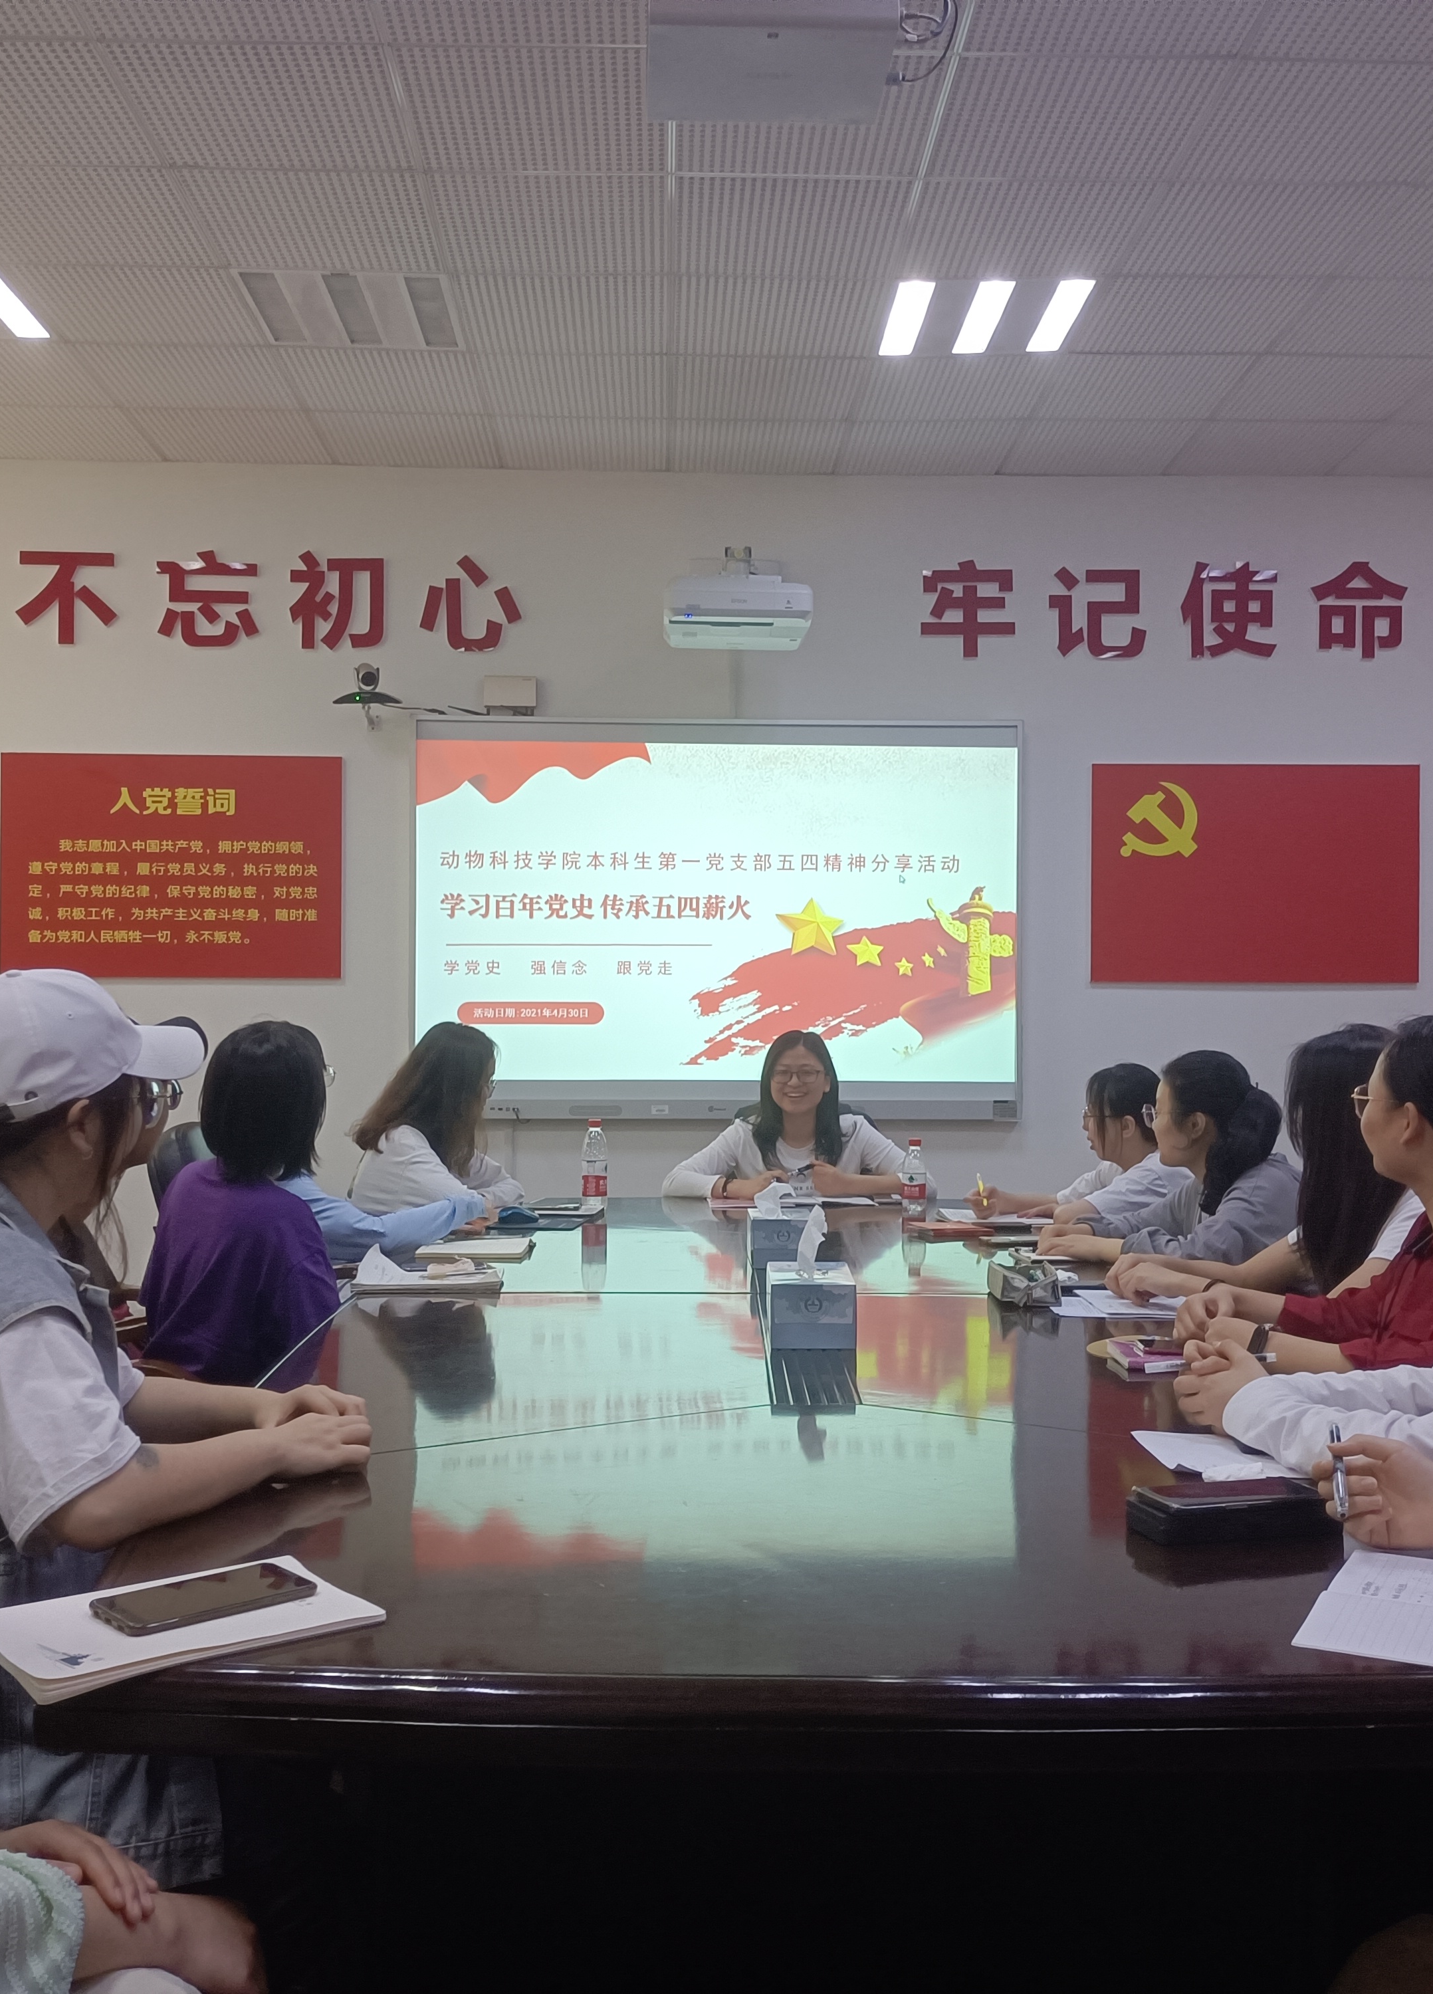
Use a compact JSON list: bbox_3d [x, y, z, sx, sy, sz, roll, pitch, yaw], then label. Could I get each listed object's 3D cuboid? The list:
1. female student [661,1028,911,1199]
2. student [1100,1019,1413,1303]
[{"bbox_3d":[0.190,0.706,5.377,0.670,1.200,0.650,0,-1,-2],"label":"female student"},{"bbox_3d":[0.984,0.669,3.258,0.680,1.220,0.470,0,-1,-2],"label":"student"}]

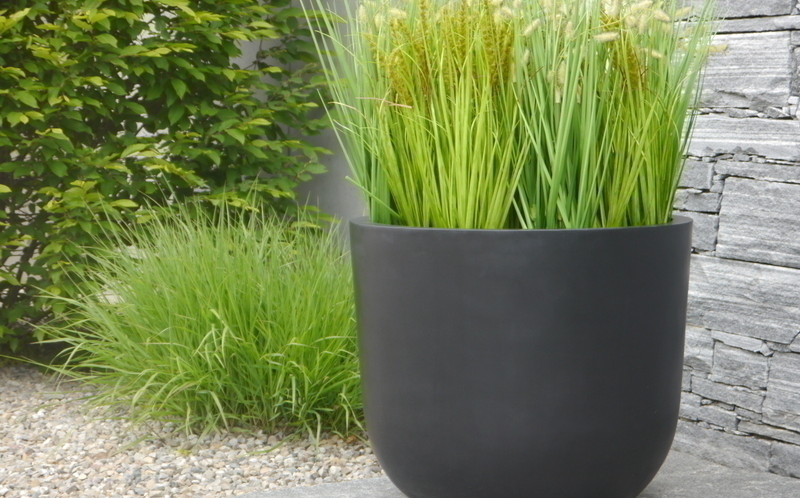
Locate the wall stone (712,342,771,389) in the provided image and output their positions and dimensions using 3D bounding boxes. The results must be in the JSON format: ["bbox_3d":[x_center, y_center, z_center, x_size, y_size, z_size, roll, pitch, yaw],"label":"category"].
[{"bbox_3d":[0.760,0.245,4.098,0.120,0.080,0.171,0,4,-31],"label":"wall stone"}]

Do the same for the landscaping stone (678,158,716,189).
[{"bbox_3d":[0.676,-0.162,4.213,0.100,0.063,0.117,0,4,-31],"label":"landscaping stone"}]

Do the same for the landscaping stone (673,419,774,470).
[{"bbox_3d":[0.735,0.416,4.171,0.150,0.066,0.339,0,4,-31],"label":"landscaping stone"}]

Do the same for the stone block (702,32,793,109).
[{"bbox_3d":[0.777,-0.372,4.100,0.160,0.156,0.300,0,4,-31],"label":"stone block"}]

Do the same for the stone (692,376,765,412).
[{"bbox_3d":[0.734,0.307,4.131,0.110,0.043,0.229,0,4,-31],"label":"stone"}]

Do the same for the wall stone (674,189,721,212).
[{"bbox_3d":[0.676,-0.104,4.213,0.100,0.042,0.156,0,4,-31],"label":"wall stone"}]

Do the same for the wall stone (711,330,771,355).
[{"bbox_3d":[0.745,0.194,4.094,0.090,0.028,0.170,0,4,-31],"label":"wall stone"}]

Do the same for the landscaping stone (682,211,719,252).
[{"bbox_3d":[0.677,-0.040,4.222,0.110,0.079,0.156,0,4,-31],"label":"landscaping stone"}]

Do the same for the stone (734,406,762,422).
[{"bbox_3d":[0.748,0.345,4.061,0.060,0.019,0.085,0,4,-31],"label":"stone"}]

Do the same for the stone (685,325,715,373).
[{"bbox_3d":[0.682,0.215,4.217,0.110,0.090,0.106,0,4,-31],"label":"stone"}]

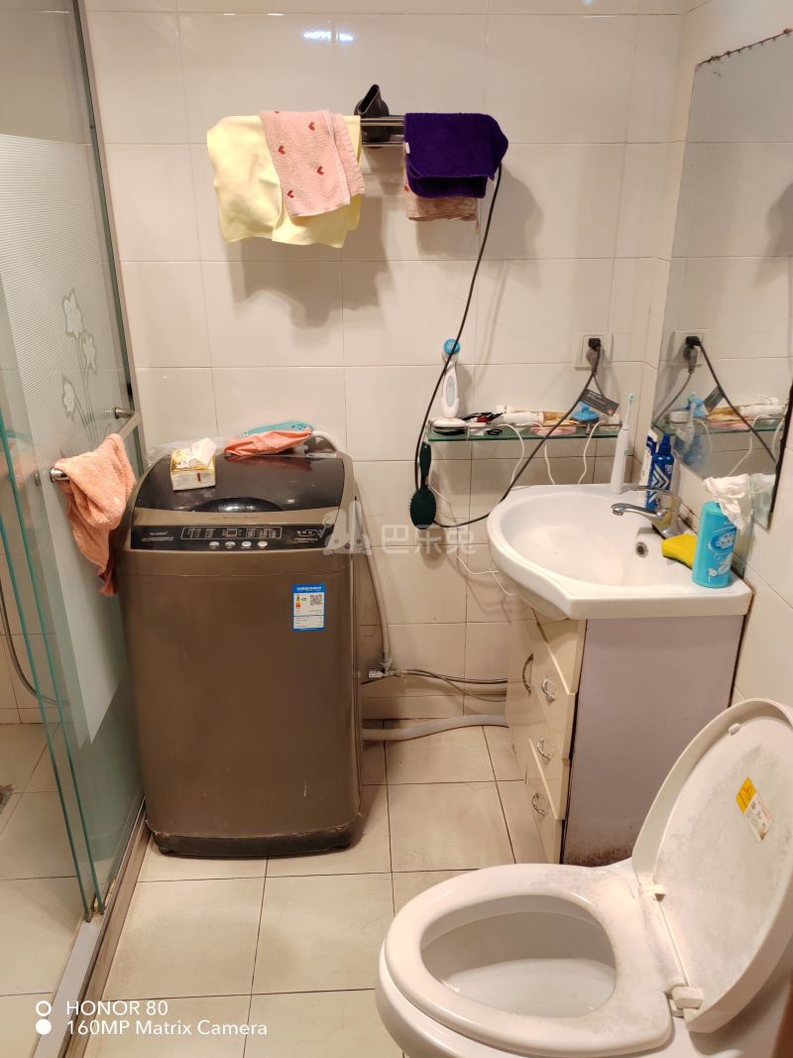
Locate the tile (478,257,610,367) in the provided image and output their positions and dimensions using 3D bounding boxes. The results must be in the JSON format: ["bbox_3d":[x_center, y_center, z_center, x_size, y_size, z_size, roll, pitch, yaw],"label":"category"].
[{"bbox_3d":[0.363,-0.537,2.042,0.330,0.252,0.010,-1,24,-3],"label":"tile"}]

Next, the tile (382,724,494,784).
[{"bbox_3d":[0.118,0.644,2.398,0.301,0.010,0.282,-1,24,-3],"label":"tile"}]

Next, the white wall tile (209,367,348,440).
[{"bbox_3d":[-0.295,-0.291,2.114,0.330,0.252,0.010,-1,24,-3],"label":"white wall tile"}]

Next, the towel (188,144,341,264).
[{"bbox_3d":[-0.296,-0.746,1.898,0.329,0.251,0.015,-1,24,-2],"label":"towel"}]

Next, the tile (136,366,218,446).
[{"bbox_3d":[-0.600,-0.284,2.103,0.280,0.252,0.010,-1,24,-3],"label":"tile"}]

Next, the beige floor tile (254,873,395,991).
[{"bbox_3d":[-0.153,0.891,1.832,0.300,0.010,0.300,-1,24,-2],"label":"beige floor tile"}]

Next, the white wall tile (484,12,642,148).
[{"bbox_3d":[0.361,-0.998,1.838,0.330,0.252,0.010,-1,24,-3],"label":"white wall tile"}]

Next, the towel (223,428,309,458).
[{"bbox_3d":[-0.314,-0.205,2.036,0.220,0.075,0.120,-1,24,-3],"label":"towel"}]

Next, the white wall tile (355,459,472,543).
[{"bbox_3d":[0.036,-0.069,2.231,0.330,0.252,0.010,-1,24,-3],"label":"white wall tile"}]

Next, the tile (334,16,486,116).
[{"bbox_3d":[0.032,-0.989,1.823,0.330,0.252,0.010,-1,24,-3],"label":"tile"}]

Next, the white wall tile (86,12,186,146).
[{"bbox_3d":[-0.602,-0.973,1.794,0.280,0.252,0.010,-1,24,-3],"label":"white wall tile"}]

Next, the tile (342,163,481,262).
[{"bbox_3d":[0.033,-0.758,1.924,0.330,0.252,0.010,-1,24,-3],"label":"tile"}]

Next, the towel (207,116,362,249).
[{"bbox_3d":[-0.236,-0.742,1.776,0.318,0.265,0.100,-1,24,-2],"label":"towel"}]

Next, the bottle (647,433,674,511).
[{"bbox_3d":[0.612,-0.129,1.903,0.055,0.185,0.055,8,25,17],"label":"bottle"}]

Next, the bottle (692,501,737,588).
[{"bbox_3d":[0.625,0.027,1.601,0.077,0.165,0.060,-4,25,-8],"label":"bottle"}]

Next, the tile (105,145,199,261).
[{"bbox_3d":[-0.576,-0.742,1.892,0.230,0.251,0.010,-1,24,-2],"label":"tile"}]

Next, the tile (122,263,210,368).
[{"bbox_3d":[-0.625,-0.513,1.997,0.330,0.252,0.010,-1,24,-3],"label":"tile"}]

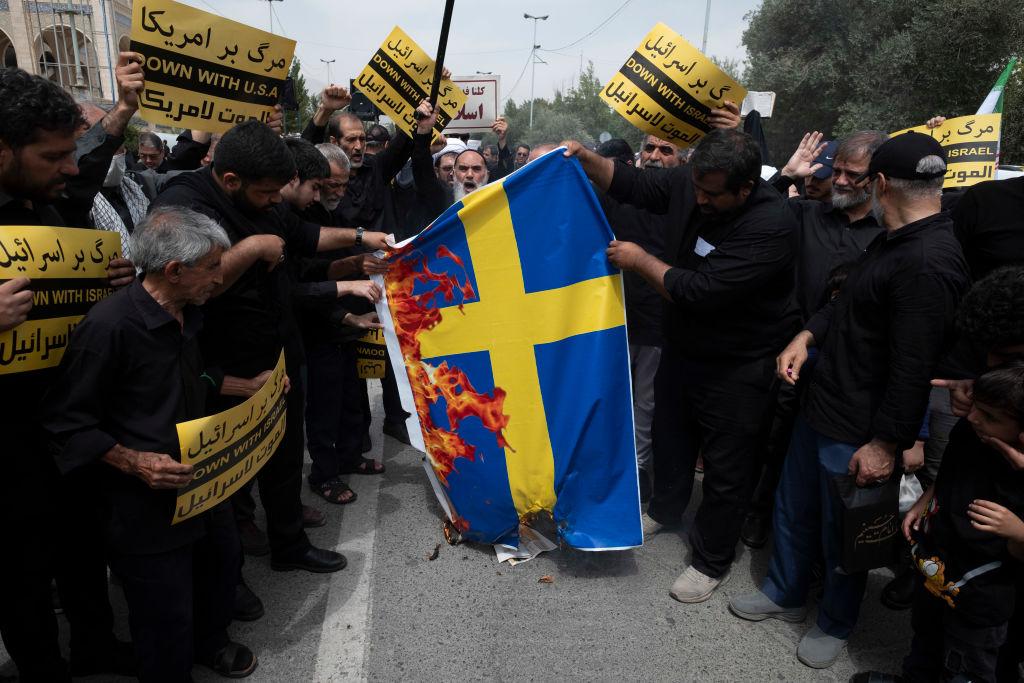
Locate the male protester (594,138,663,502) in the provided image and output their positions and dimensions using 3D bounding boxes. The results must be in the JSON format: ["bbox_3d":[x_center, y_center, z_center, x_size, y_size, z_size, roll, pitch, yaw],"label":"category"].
[{"bbox_3d":[0.583,-0.076,2.924,0.360,1.730,0.540,-10,19,-40],"label":"male protester"}]

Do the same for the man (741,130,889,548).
[{"bbox_3d":[1.279,0.046,2.505,0.600,1.740,0.420,10,16,31],"label":"man"}]

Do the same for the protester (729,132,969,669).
[{"bbox_3d":[1.114,0.203,1.938,0.540,1.700,0.530,0,14,-8],"label":"protester"}]

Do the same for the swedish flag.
[{"bbox_3d":[0.047,0.102,2.307,0.990,1.550,0.250,2,17,0],"label":"swedish flag"}]

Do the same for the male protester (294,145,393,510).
[{"bbox_3d":[-0.837,-0.091,2.921,0.540,1.670,0.530,6,14,15],"label":"male protester"}]

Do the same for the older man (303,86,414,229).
[{"bbox_3d":[-0.812,-0.299,3.142,0.680,1.940,0.480,-7,19,-25],"label":"older man"}]

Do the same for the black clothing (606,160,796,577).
[{"bbox_3d":[0.717,0.130,2.373,0.600,1.520,0.600,-7,19,-25],"label":"black clothing"}]

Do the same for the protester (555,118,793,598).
[{"bbox_3d":[0.658,0.077,2.343,0.760,1.720,0.600,-5,15,-24],"label":"protester"}]

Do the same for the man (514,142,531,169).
[{"bbox_3d":[0.094,-1.304,6.718,0.520,1.750,0.320,4,18,8],"label":"man"}]

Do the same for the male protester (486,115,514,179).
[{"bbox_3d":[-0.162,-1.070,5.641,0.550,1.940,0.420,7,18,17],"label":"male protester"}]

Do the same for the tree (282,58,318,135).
[{"bbox_3d":[-8.961,-9.263,25.465,2.200,5.200,2.200,2,17,0],"label":"tree"}]

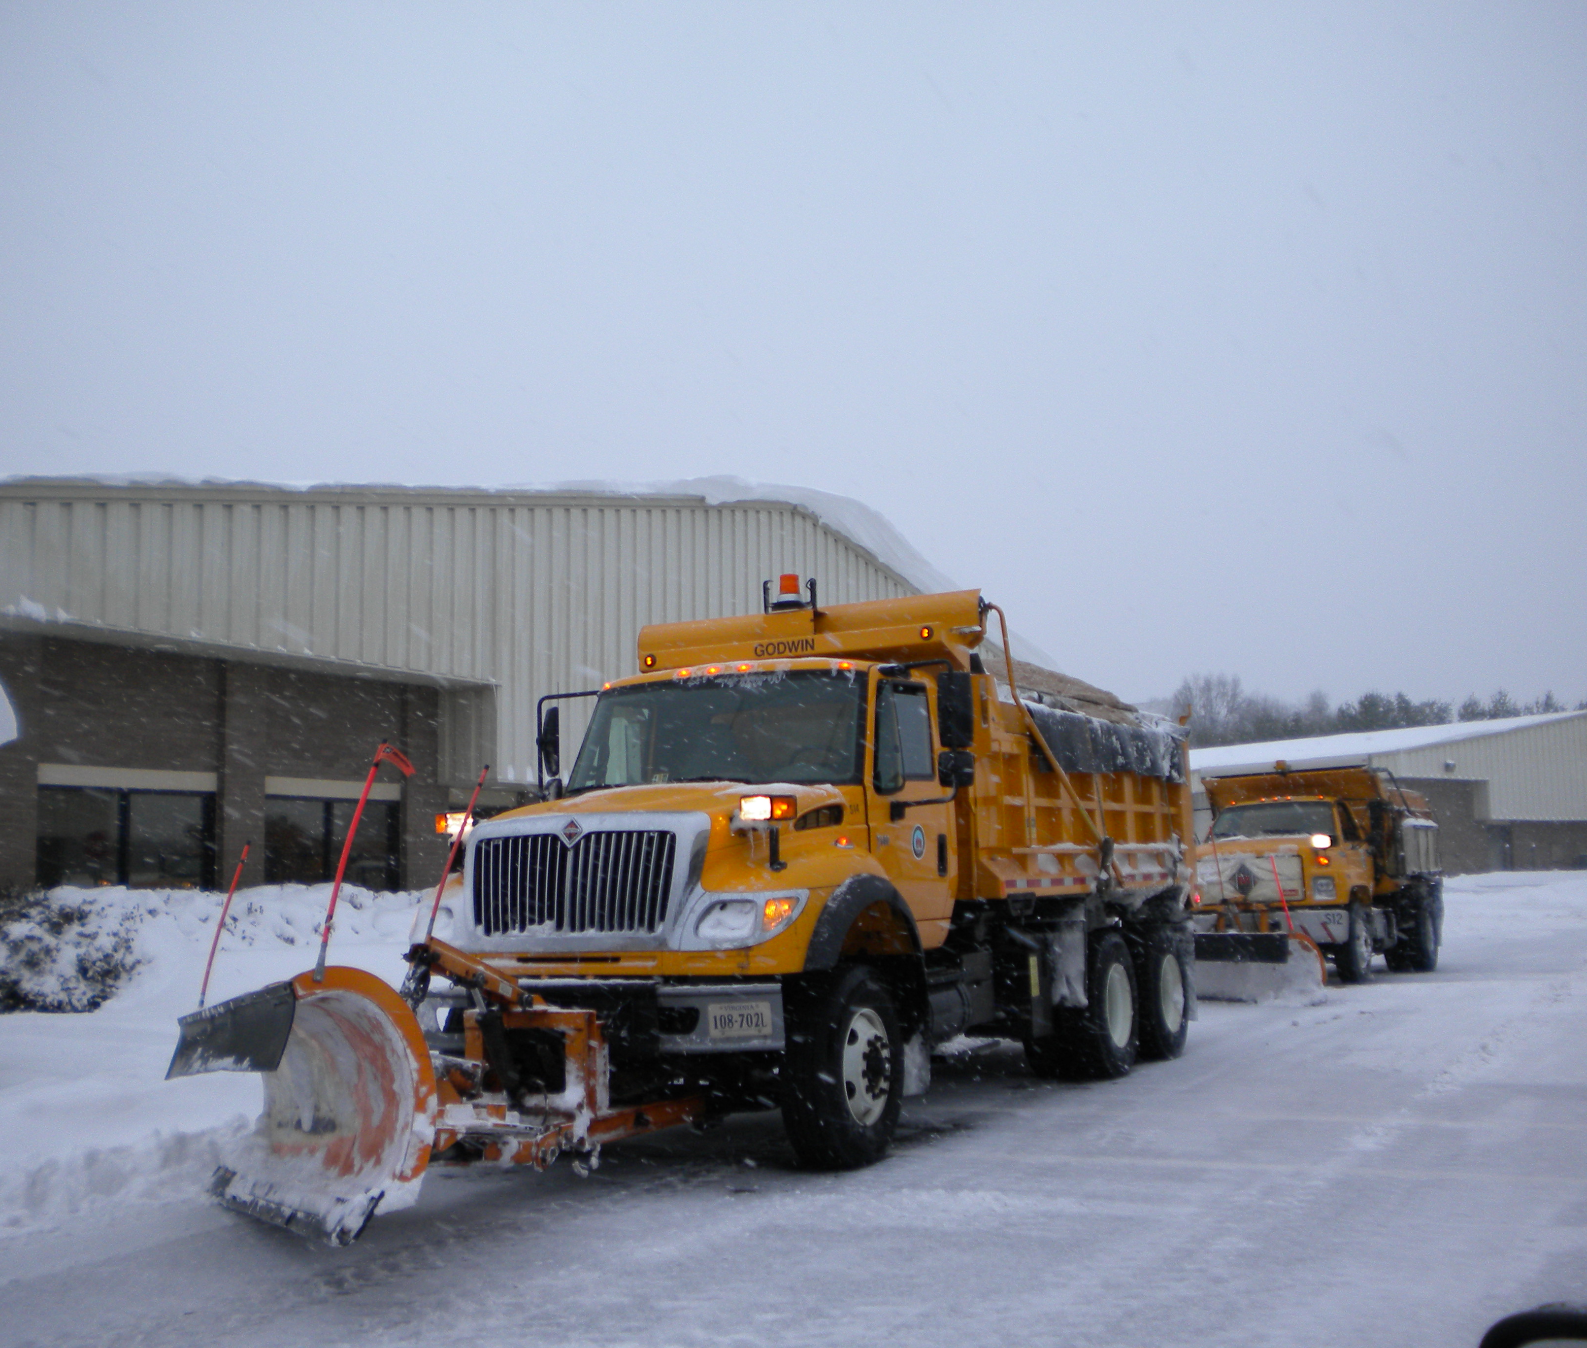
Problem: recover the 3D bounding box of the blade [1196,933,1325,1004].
[{"bbox_3d":[4.879,3.311,20.711,0.520,0.800,3.100,2,-7,-27],"label":"blade"}]

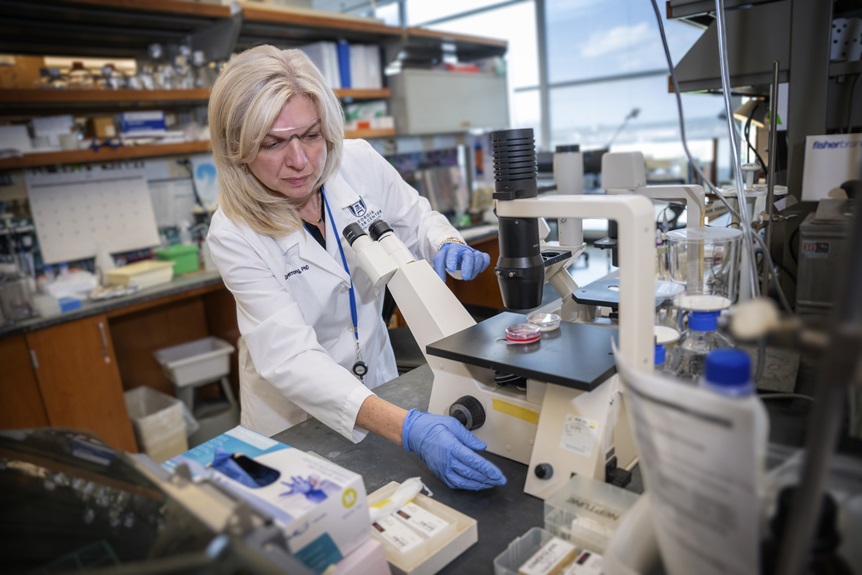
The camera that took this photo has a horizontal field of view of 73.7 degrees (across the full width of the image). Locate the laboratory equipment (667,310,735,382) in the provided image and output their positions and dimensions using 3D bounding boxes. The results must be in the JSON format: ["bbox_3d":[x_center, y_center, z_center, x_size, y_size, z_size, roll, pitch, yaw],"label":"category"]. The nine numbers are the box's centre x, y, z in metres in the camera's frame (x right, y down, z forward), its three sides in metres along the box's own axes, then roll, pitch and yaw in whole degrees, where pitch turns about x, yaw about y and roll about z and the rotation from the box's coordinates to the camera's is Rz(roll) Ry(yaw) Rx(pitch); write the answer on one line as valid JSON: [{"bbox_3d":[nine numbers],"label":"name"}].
[{"bbox_3d":[0.465,0.143,0.987,0.114,0.217,0.114,8,20,42],"label":"laboratory equipment"}]

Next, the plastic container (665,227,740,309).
[{"bbox_3d":[0.450,-0.022,0.944,0.125,0.126,0.125,8,20,42],"label":"plastic container"}]

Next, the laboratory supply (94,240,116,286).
[{"bbox_3d":[-1.529,-0.113,2.700,0.100,0.215,0.100,8,20,42],"label":"laboratory supply"}]

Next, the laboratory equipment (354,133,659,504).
[{"bbox_3d":[0.080,0.017,0.975,0.605,0.535,0.215,8,20,42],"label":"laboratory equipment"}]

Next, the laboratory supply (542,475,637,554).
[{"bbox_3d":[0.221,0.309,0.757,0.120,0.057,0.082,8,20,42],"label":"laboratory supply"}]

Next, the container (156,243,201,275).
[{"bbox_3d":[-1.288,-0.141,2.908,0.160,0.115,0.140,8,20,42],"label":"container"}]

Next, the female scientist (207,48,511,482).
[{"bbox_3d":[-0.080,0.339,1.198,0.740,1.620,0.520,8,20,42],"label":"female scientist"}]

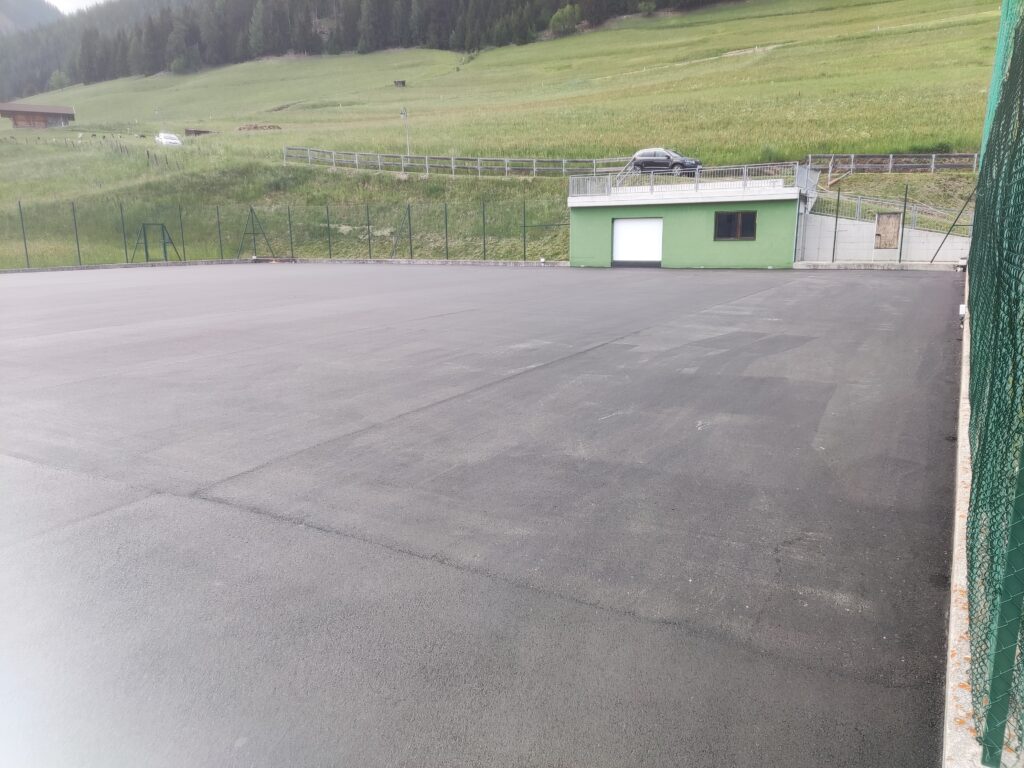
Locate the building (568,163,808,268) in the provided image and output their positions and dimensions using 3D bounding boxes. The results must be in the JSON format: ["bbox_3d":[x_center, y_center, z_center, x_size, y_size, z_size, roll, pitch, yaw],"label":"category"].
[{"bbox_3d":[8.445,-7.619,34.394,10.253,4.197,4.994,6,13,29],"label":"building"}]

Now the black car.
[{"bbox_3d":[9.452,-13.569,45.300,4.400,1.620,1.830,9,15,32],"label":"black car"}]

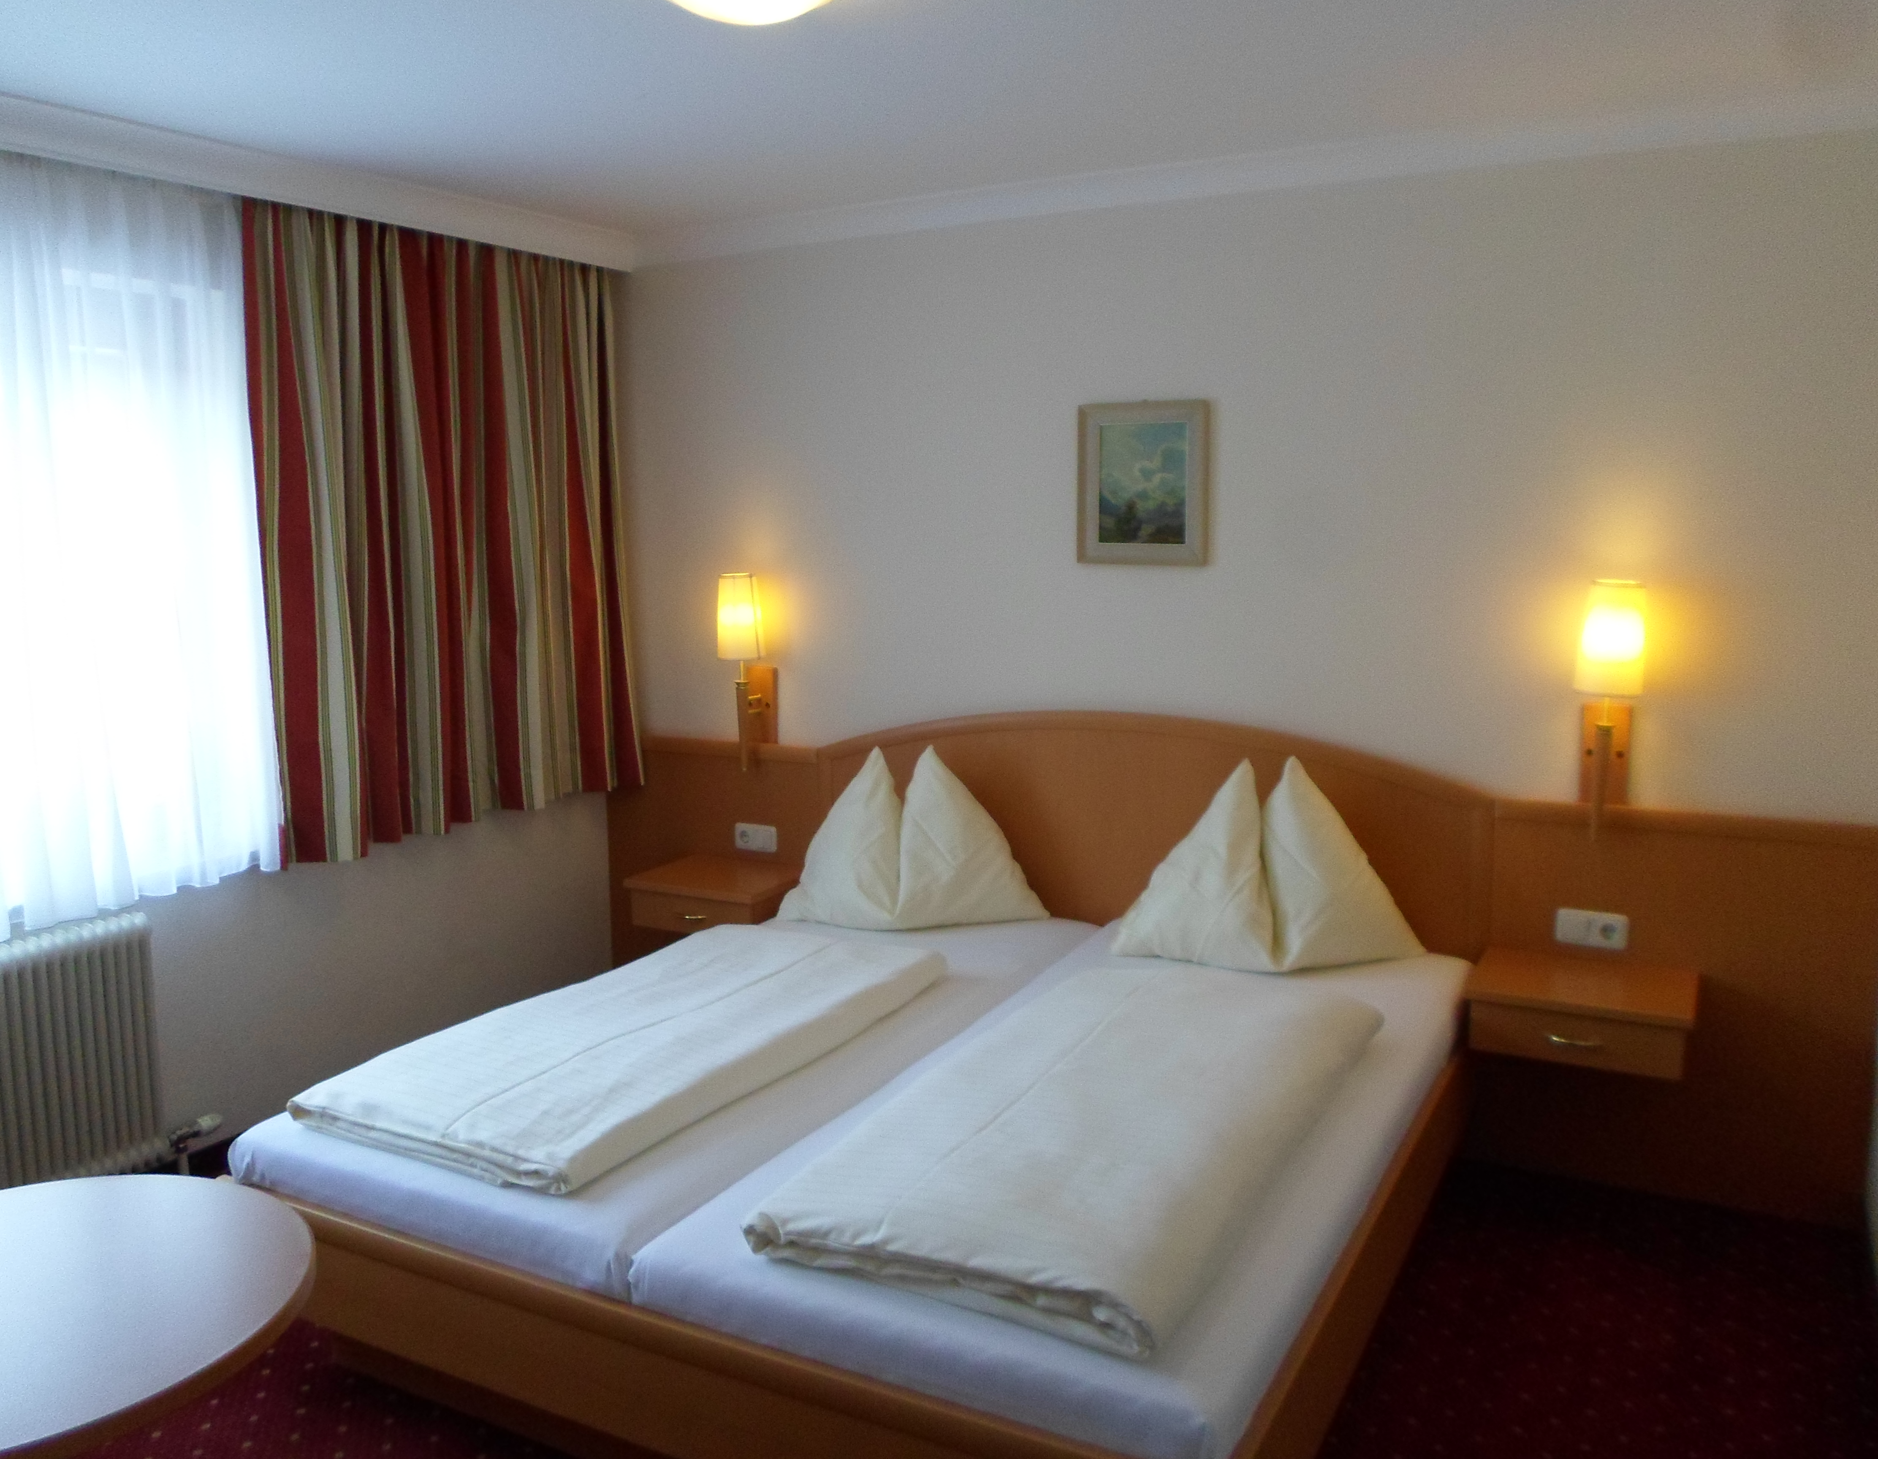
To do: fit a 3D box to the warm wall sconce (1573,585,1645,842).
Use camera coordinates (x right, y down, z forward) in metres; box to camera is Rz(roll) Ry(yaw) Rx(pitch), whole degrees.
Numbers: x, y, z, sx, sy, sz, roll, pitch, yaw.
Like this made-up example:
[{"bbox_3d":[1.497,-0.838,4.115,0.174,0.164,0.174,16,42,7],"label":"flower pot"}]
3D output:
[{"bbox_3d":[1.438,-0.039,3.025,0.134,0.559,0.178,4,10,28],"label":"warm wall sconce"}]

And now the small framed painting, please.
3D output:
[{"bbox_3d":[0.514,-0.612,3.514,0.345,0.396,0.030,4,10,28],"label":"small framed painting"}]

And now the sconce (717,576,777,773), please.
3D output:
[{"bbox_3d":[-0.561,-0.162,4.094,0.134,0.564,0.178,4,10,28],"label":"sconce"}]

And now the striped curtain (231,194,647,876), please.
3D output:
[{"bbox_3d":[-1.264,-0.526,3.778,0.130,1.565,1.240,4,10,28],"label":"striped curtain"}]

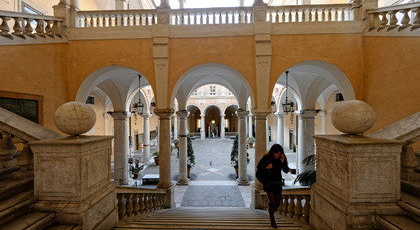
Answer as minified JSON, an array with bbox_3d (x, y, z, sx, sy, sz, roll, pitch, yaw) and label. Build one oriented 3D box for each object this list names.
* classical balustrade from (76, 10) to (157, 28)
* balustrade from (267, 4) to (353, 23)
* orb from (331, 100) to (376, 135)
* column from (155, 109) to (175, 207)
[{"bbox_3d":[-3.597,-3.693,6.409,3.160,0.700,0.270,0,-1,1],"label":"classical balustrade"},{"bbox_3d":[3.801,-3.738,6.251,3.200,0.700,0.270,0,-1,1],"label":"balustrade"},{"bbox_3d":[2.200,0.033,2.520,0.525,0.525,0.525,0,-1,1],"label":"orb"},{"bbox_3d":[-2.097,2.053,7.645,0.820,4.602,0.820,0,0,1],"label":"column"}]

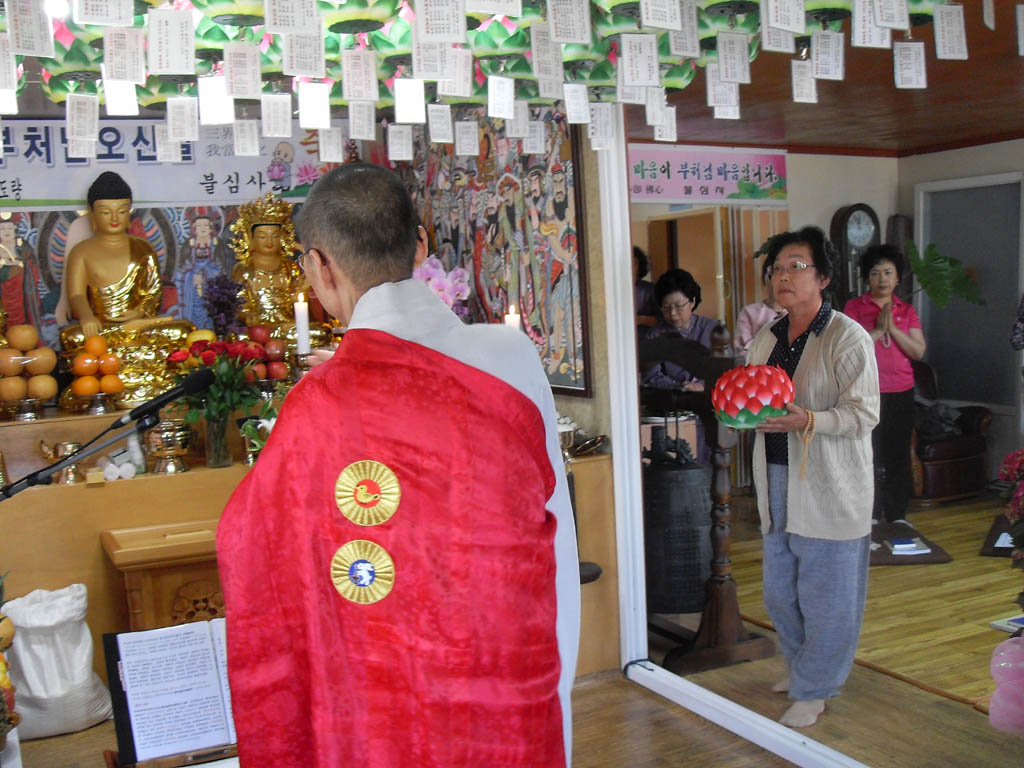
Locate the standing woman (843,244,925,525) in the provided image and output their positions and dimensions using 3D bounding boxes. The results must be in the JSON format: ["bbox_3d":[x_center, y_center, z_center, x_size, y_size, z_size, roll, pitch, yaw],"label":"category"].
[{"bbox_3d":[2.065,-0.011,6.077,0.470,1.570,0.340,-1,5,21],"label":"standing woman"}]

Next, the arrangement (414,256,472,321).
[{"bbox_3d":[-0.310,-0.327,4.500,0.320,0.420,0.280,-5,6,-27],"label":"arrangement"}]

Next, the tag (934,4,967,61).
[{"bbox_3d":[0.947,-0.758,2.362,0.081,0.116,0.004,-6,2,-20],"label":"tag"}]

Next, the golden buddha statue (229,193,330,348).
[{"bbox_3d":[-1.048,-0.503,4.891,0.420,0.700,0.330,-5,5,-27],"label":"golden buddha statue"}]

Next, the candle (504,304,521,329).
[{"bbox_3d":[0.007,-0.204,4.100,0.055,0.200,0.055,-2,5,0],"label":"candle"}]

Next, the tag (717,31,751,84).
[{"bbox_3d":[0.578,-0.849,2.849,0.091,0.126,0.006,-5,5,-27],"label":"tag"}]

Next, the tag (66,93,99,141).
[{"bbox_3d":[-1.050,-0.653,2.680,0.074,0.108,0.004,-3,5,-13],"label":"tag"}]

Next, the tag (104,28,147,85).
[{"bbox_3d":[-0.917,-0.777,2.597,0.091,0.126,0.006,-5,5,-27],"label":"tag"}]

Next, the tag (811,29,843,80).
[{"bbox_3d":[0.732,-0.758,2.530,0.074,0.108,0.004,-3,5,-8],"label":"tag"}]

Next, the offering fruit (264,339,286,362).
[{"bbox_3d":[-0.952,-0.132,4.400,0.083,0.084,0.083,-4,5,-20],"label":"offering fruit"}]

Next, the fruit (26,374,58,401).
[{"bbox_3d":[-1.758,0.011,4.106,0.117,0.100,0.117,-5,5,-27],"label":"fruit"}]

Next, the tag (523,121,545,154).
[{"bbox_3d":[0.072,-0.817,3.630,0.074,0.108,0.004,-3,5,-8],"label":"tag"}]

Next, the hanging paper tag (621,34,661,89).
[{"bbox_3d":[0.290,-0.728,2.464,0.081,0.116,0.004,-3,1,-8],"label":"hanging paper tag"}]

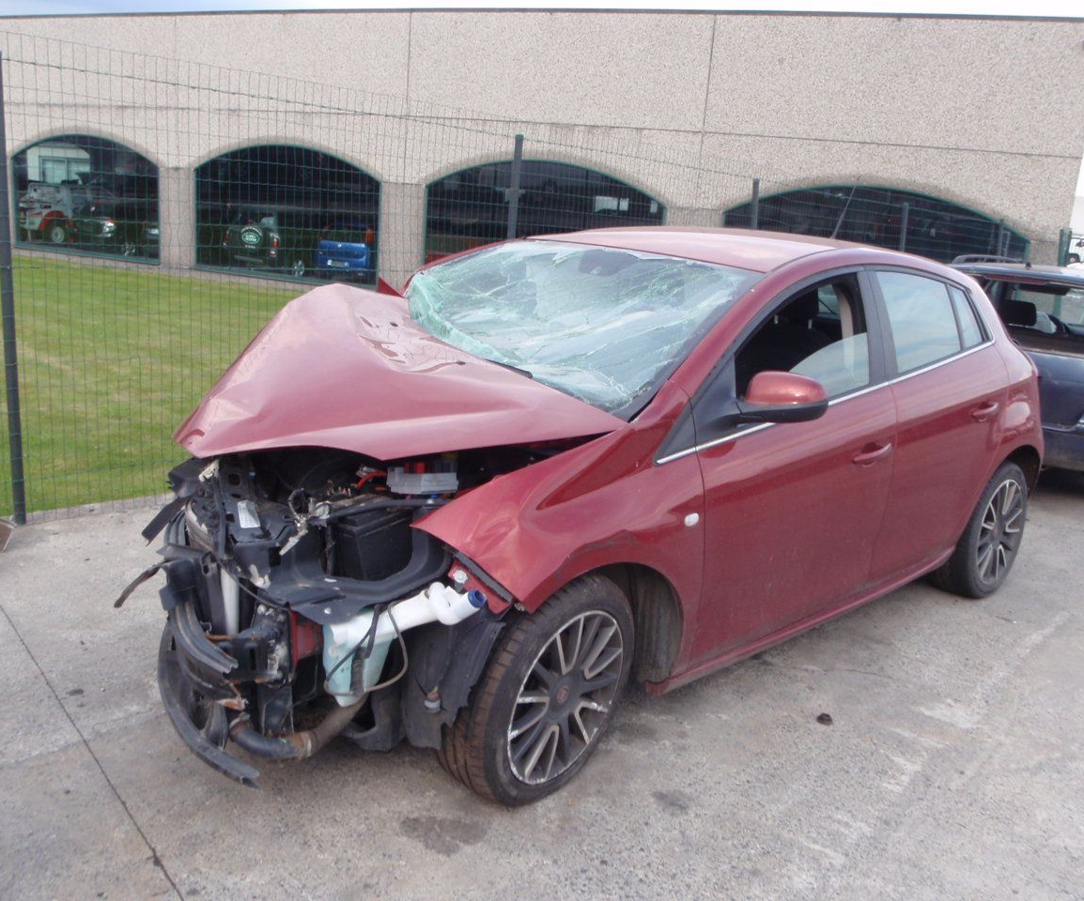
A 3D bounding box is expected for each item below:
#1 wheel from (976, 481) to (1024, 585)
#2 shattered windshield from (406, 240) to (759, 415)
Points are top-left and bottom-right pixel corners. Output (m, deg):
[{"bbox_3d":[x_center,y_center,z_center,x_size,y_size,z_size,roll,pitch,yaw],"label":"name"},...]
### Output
[{"bbox_3d":[1.918,0.336,4.251,0.465,0.465,0.190,-8,17,-44],"label":"wheel"},{"bbox_3d":[0.011,-0.467,3.220,1.360,0.200,0.920,16,46,44],"label":"shattered windshield"}]

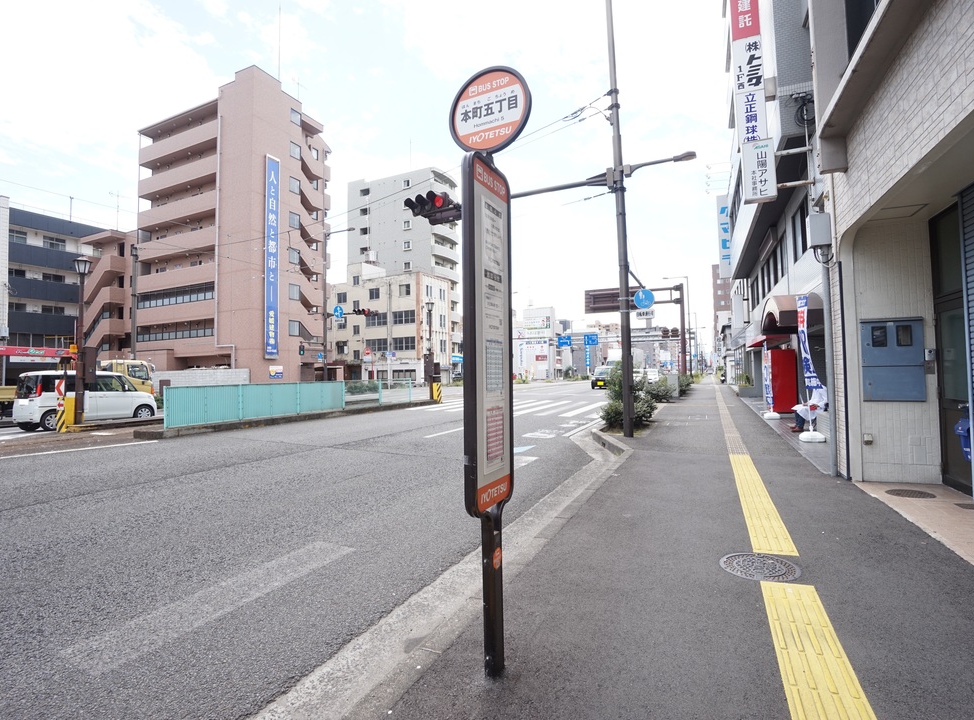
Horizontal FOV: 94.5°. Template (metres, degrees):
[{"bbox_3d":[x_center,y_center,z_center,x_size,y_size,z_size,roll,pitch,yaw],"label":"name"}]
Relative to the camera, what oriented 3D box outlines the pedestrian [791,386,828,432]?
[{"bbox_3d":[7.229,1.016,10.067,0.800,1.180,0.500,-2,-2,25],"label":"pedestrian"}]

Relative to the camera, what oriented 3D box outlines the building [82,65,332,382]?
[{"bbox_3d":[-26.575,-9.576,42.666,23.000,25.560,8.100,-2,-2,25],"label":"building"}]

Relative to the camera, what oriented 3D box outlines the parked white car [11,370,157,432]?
[{"bbox_3d":[-12.981,1.273,14.824,1.475,1.735,3.395,-2,-2,25],"label":"parked white car"}]

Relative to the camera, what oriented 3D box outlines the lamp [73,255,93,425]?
[{"bbox_3d":[-11.869,-0.588,13.174,0.440,4.930,0.440,-2,-2,25],"label":"lamp"}]

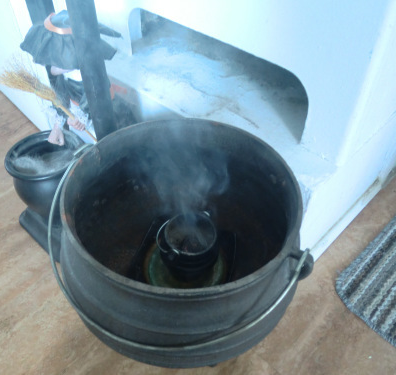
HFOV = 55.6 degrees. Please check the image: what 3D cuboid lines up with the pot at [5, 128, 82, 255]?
[{"bbox_3d":[-0.513,-0.011,1.330,0.280,0.271,0.280,1,43,-1],"label":"pot"}]

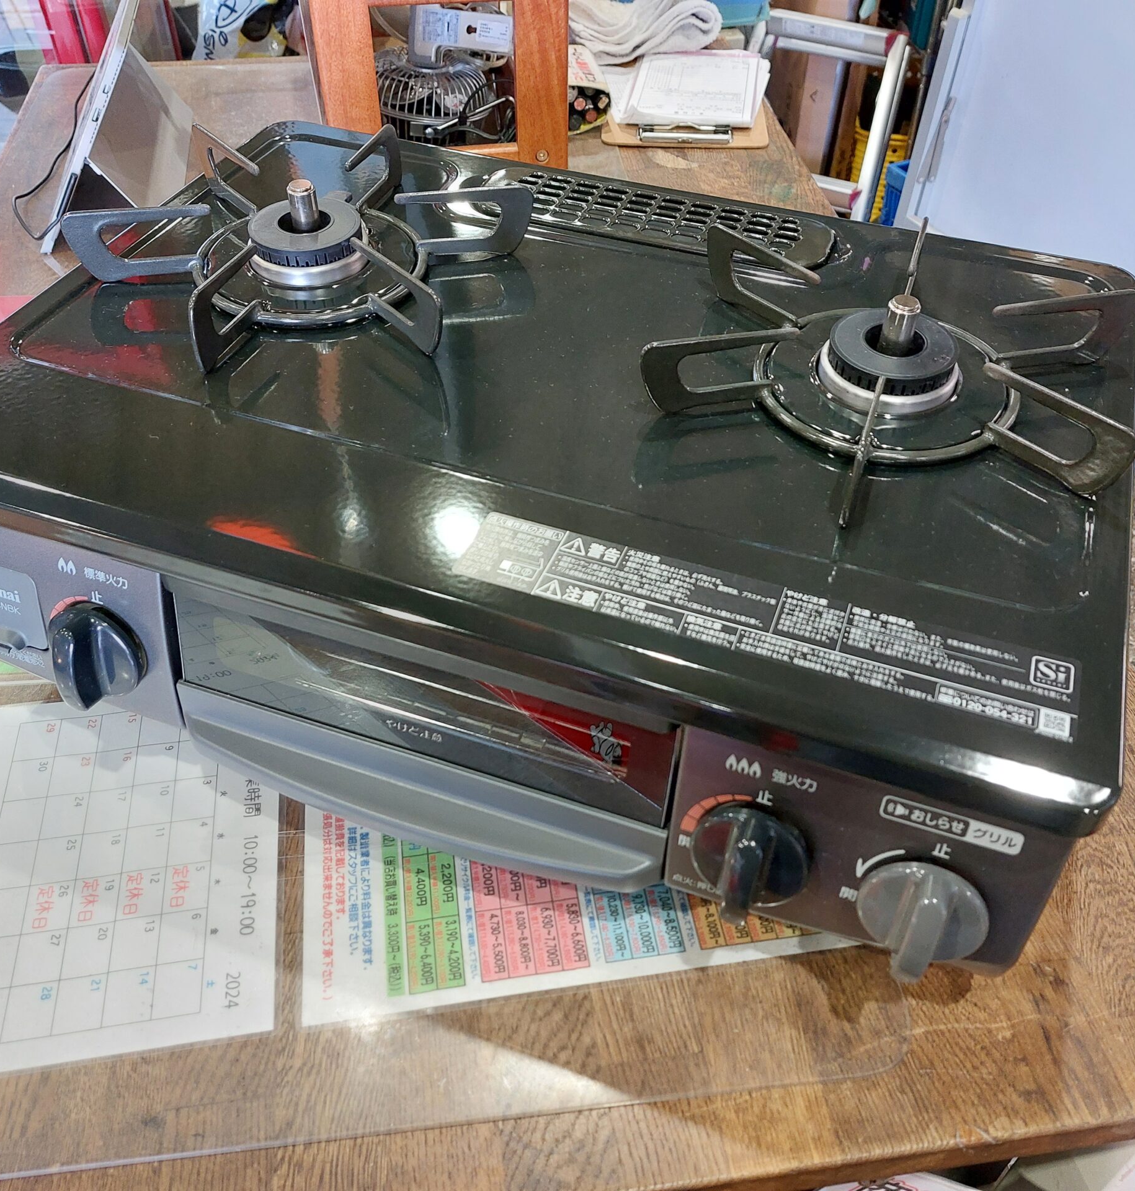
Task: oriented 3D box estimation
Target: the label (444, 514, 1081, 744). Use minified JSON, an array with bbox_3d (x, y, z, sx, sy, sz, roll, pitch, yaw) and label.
[{"bbox_3d":[0.074,0.008,0.433,0.245,0.001,0.041,15,48,14],"label":"label"}]

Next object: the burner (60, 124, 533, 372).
[{"bbox_3d":[-0.142,-0.202,0.602,0.230,0.050,0.220,0,46,0],"label":"burner"}]

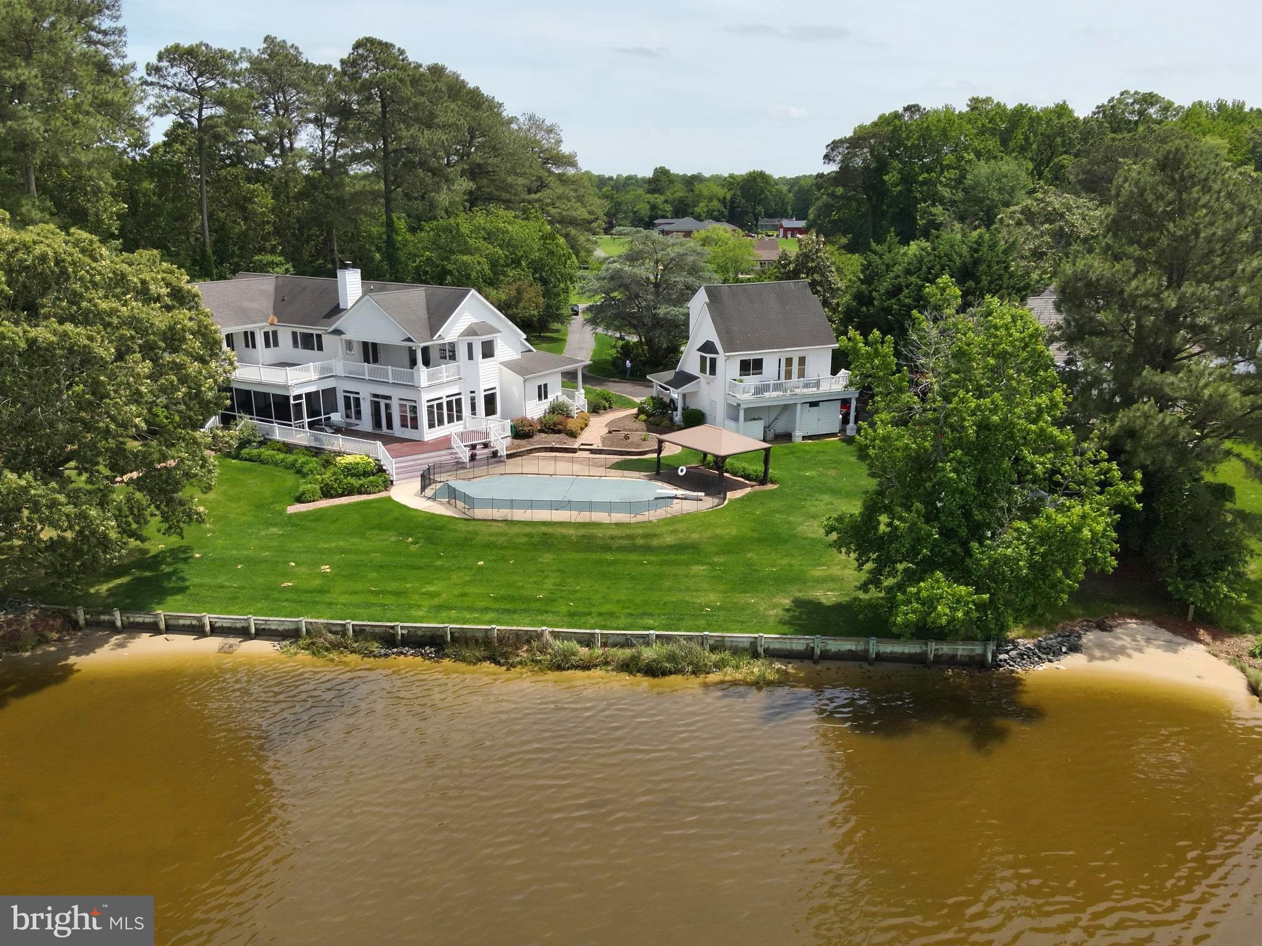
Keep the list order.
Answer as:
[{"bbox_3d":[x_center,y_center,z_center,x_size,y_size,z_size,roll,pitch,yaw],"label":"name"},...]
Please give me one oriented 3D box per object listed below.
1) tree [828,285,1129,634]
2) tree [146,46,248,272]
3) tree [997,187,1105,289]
[{"bbox_3d":[16.380,-1.663,40.834,14.060,14.630,14.060,0,17,0],"label":"tree"},{"bbox_3d":[-43.331,-26.927,89.019,10.730,30.800,10.730,0,17,0],"label":"tree"},{"bbox_3d":[46.702,-22.748,97.640,12.320,17.720,12.320,0,17,0],"label":"tree"}]

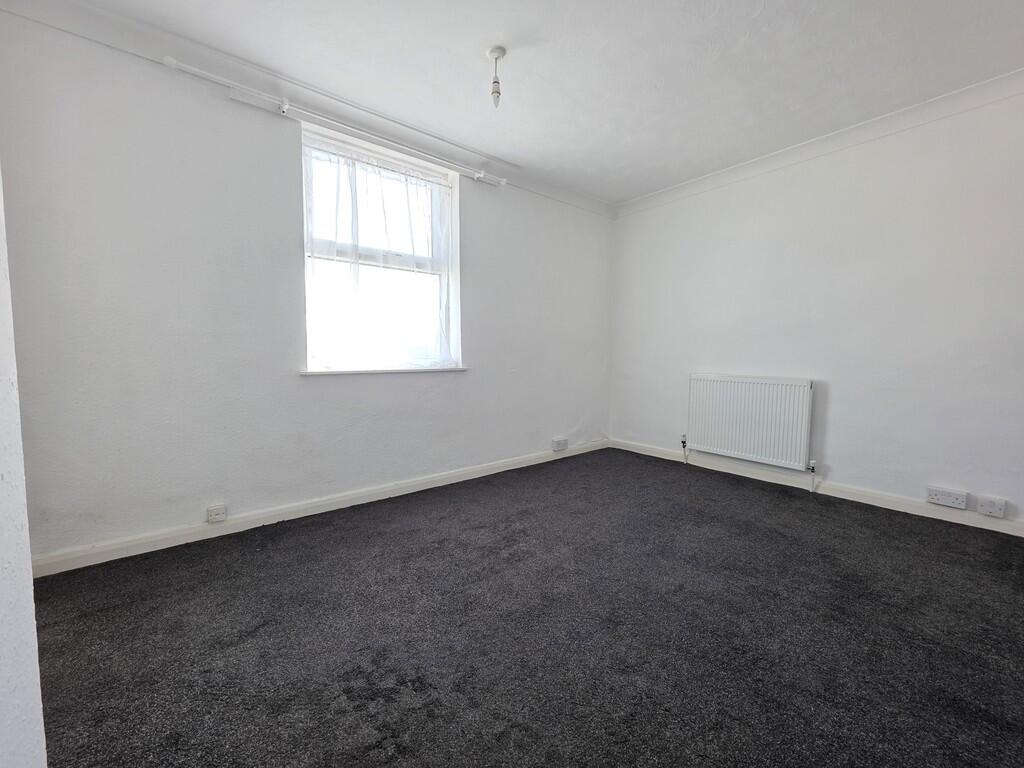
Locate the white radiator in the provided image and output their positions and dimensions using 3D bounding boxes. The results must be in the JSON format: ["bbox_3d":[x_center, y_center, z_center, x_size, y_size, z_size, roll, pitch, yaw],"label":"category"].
[{"bbox_3d":[1.716,0.249,2.843,0.085,0.602,0.785,-4,5,-41],"label":"white radiator"}]

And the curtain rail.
[{"bbox_3d":[-0.794,-1.447,2.267,1.861,0.050,0.105,-3,5,-37],"label":"curtain rail"}]

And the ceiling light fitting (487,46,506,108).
[{"bbox_3d":[-0.068,-1.394,1.770,0.084,0.240,0.084,0,4,0],"label":"ceiling light fitting"}]

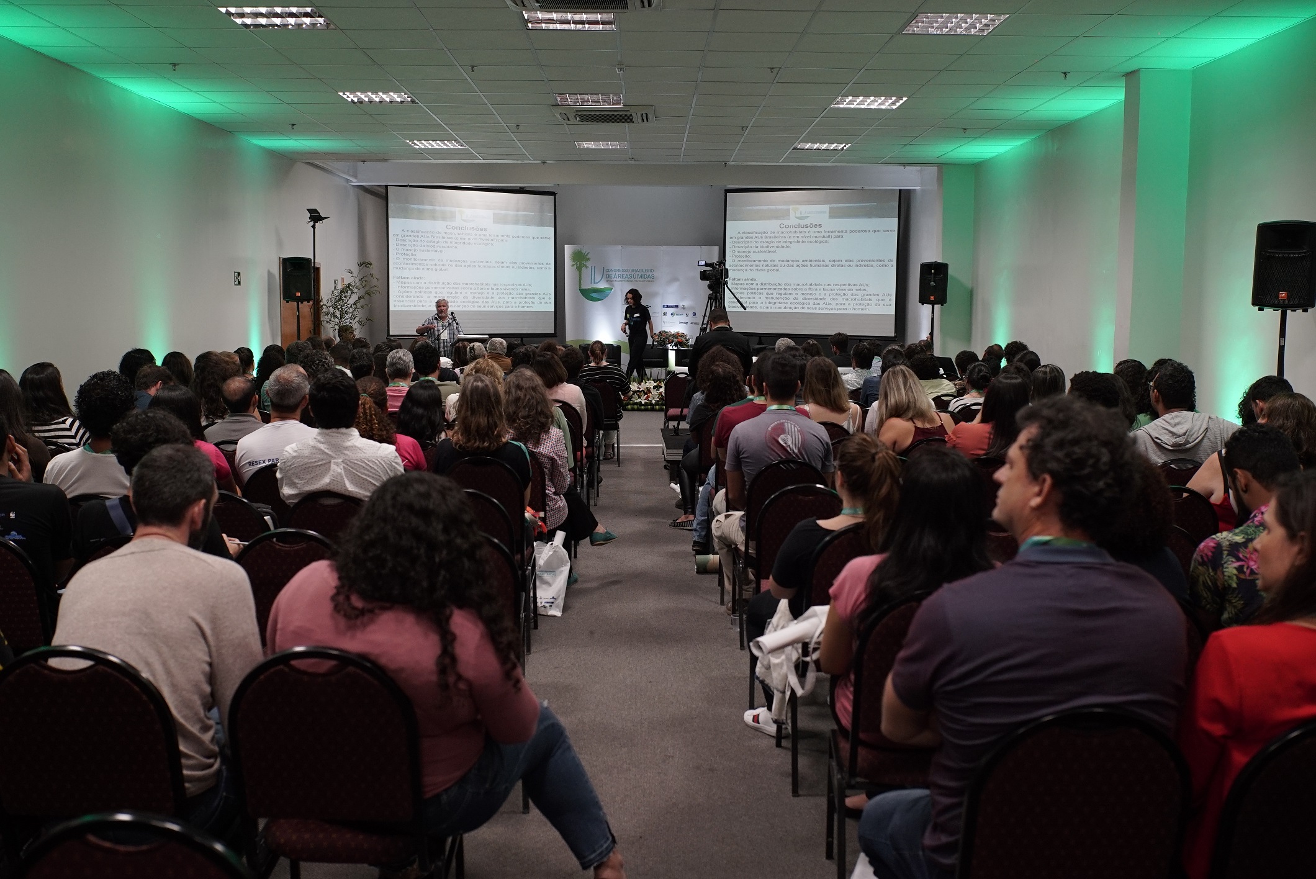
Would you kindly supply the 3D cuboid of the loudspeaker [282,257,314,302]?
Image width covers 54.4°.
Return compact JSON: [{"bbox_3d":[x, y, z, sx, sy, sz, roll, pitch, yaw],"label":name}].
[{"bbox_3d":[-4.125,-1.841,14.701,0.340,0.520,0.330,-1,6,-12],"label":"loudspeaker"}]

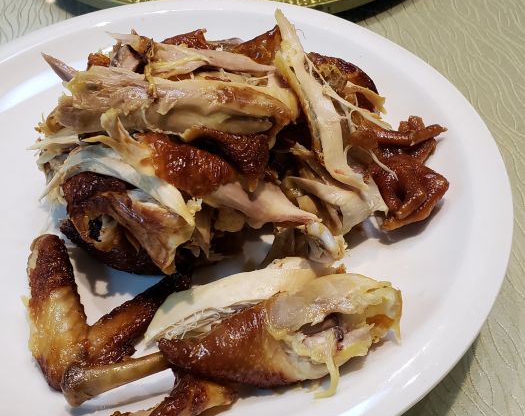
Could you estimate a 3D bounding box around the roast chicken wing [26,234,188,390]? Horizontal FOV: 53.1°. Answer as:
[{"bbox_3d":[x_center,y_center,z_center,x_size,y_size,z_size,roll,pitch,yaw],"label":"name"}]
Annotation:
[{"bbox_3d":[-0.089,0.049,0.251,0.091,0.027,0.071,14,52,13],"label":"roast chicken wing"}]

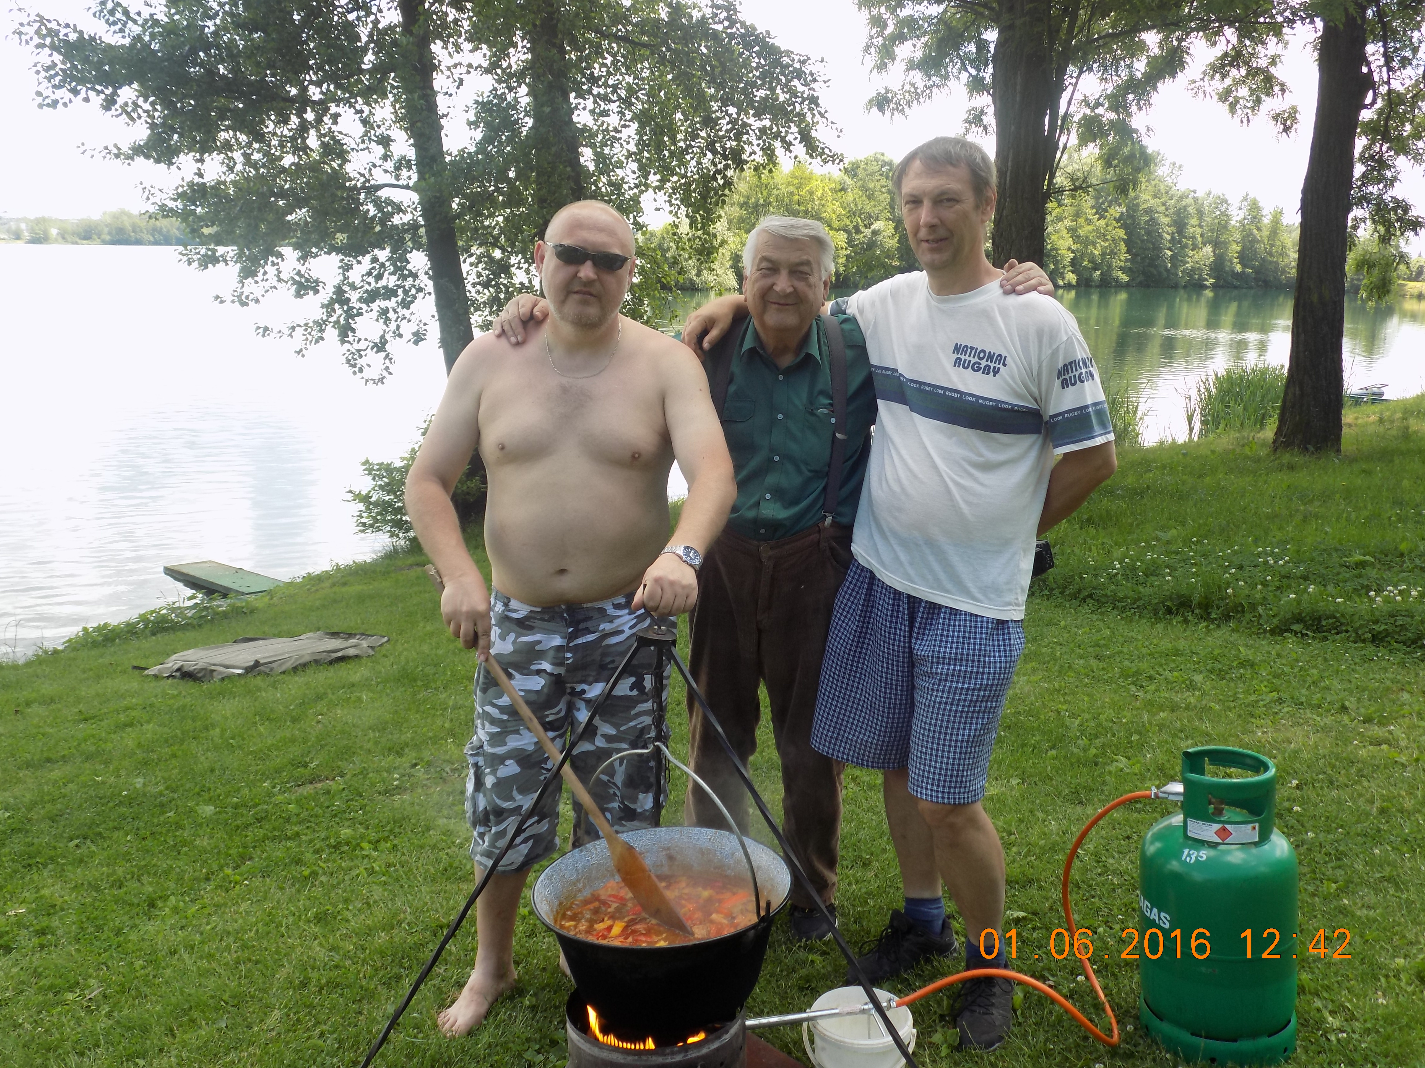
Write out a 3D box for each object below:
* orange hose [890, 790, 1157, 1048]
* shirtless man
[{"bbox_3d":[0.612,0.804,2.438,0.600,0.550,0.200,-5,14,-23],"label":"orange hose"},{"bbox_3d":[-0.292,0.231,2.541,0.660,1.760,0.560,0,13,-3],"label":"shirtless man"}]

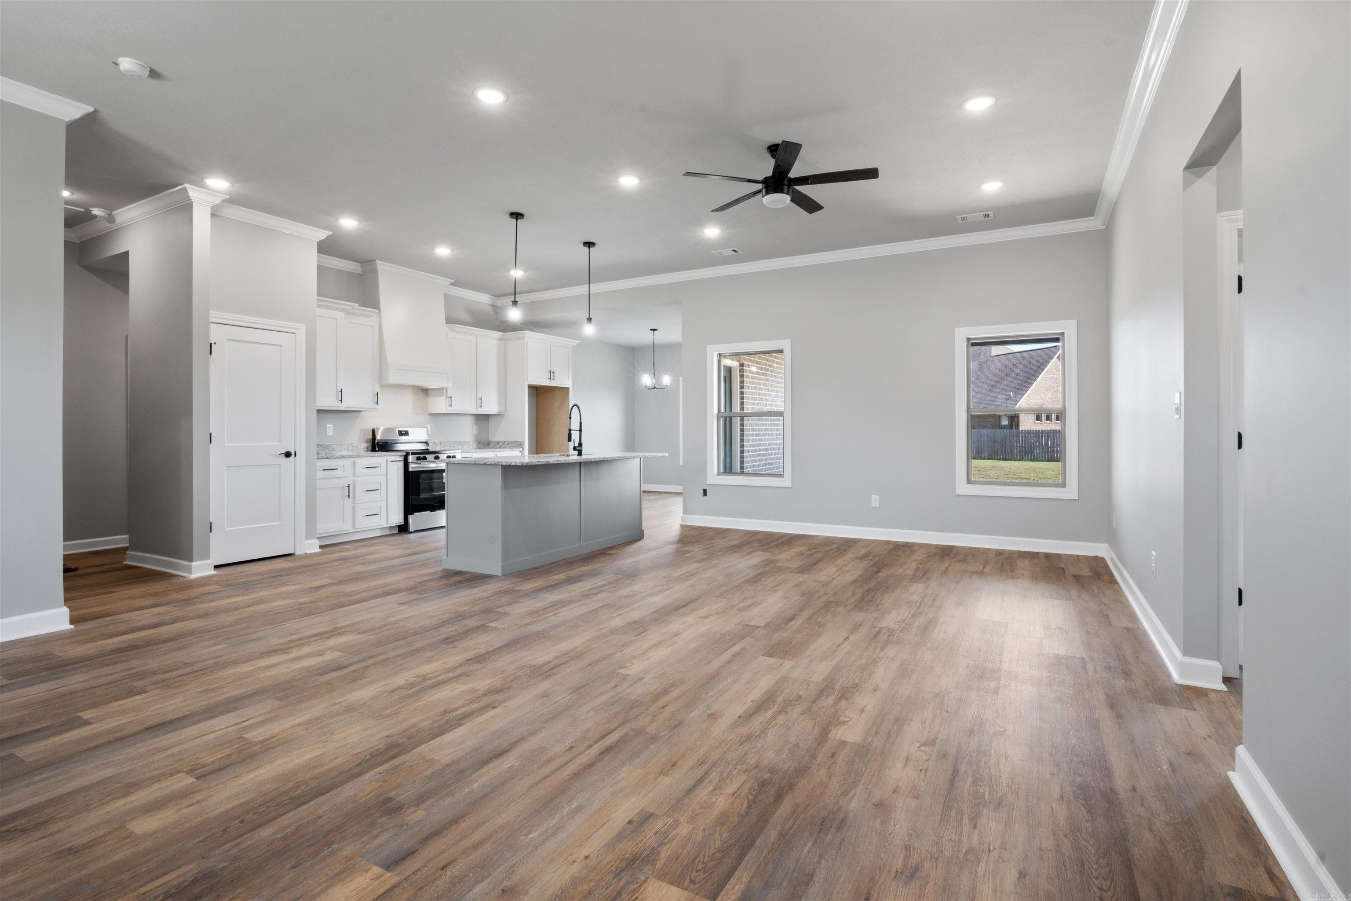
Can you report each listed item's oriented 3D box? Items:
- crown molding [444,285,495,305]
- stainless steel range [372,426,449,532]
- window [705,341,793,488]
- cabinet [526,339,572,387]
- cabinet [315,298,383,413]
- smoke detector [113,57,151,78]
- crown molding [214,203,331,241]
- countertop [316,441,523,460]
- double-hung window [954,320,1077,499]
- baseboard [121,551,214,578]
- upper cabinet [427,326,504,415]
[{"bbox_3d":[-2.900,-2.194,8.467,0.091,0.103,1.171,1,2,31],"label":"crown molding"},{"bbox_3d":[-3.157,0.327,7.366,0.690,1.190,0.757,1,1,30],"label":"stainless steel range"},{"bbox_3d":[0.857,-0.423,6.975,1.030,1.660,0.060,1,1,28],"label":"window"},{"bbox_3d":[-2.153,-1.289,9.143,0.637,0.680,0.968,1,1,29],"label":"cabinet"},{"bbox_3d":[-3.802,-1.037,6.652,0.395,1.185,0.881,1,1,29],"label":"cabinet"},{"bbox_3d":[-2.897,-2.047,3.212,0.142,0.051,0.142,1,2,27],"label":"smoke detector"},{"bbox_3d":[-3.728,-2.099,5.566,0.086,0.103,1.021,1,2,31],"label":"crown molding"},{"bbox_3d":[-3.180,-0.031,7.357,0.650,0.130,2.870,1,1,30],"label":"countertop"},{"bbox_3d":[3.369,-0.382,5.977,1.037,1.689,0.097,1,1,29],"label":"double-hung window"},{"bbox_3d":[-4.302,0.924,5.101,1.190,0.132,0.180,1,1,30],"label":"baseboard"},{"bbox_3d":[-2.848,-1.058,8.220,0.370,1.140,1.010,1,1,30],"label":"upper cabinet"}]

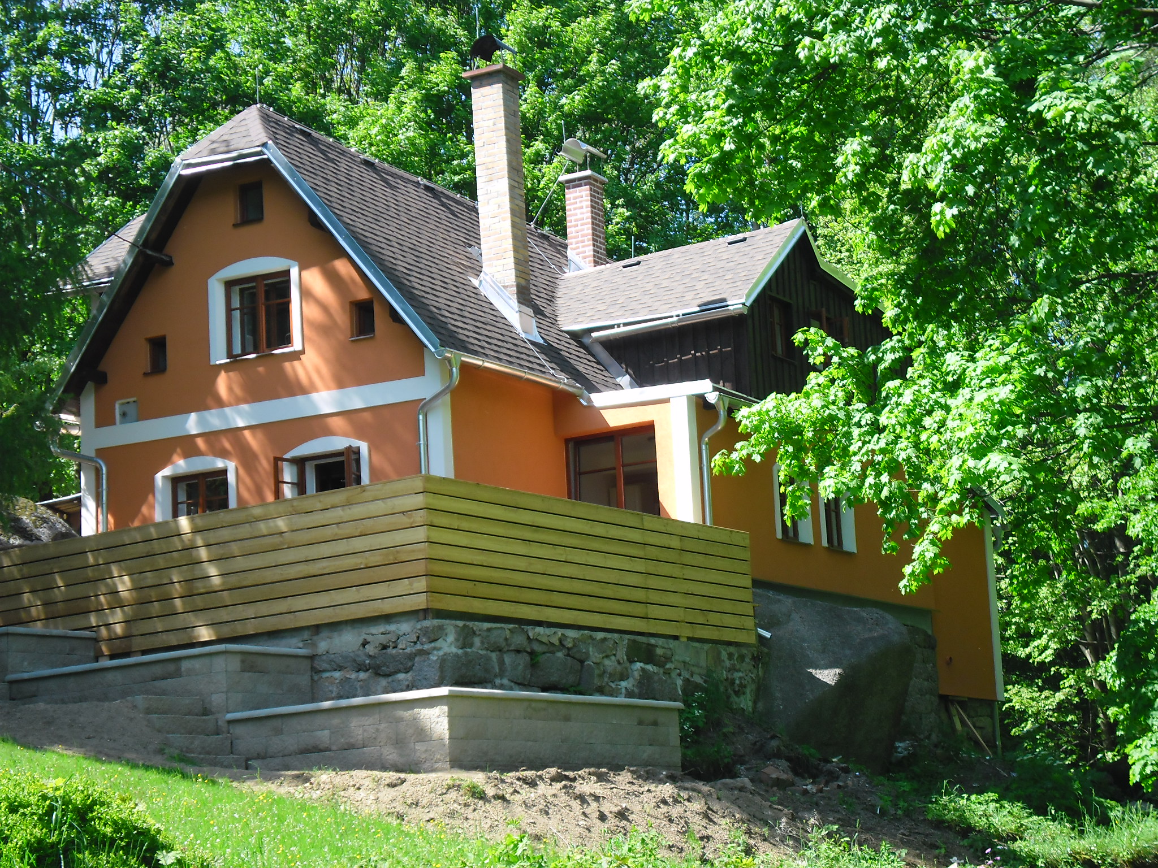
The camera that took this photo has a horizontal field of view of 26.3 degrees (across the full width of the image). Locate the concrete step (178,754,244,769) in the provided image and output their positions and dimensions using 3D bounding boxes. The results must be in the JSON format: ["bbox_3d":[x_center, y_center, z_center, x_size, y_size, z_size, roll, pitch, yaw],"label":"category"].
[{"bbox_3d":[-3.490,3.111,23.108,0.260,0.200,0.830,-10,-12,32],"label":"concrete step"}]

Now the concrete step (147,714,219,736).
[{"bbox_3d":[-3.798,2.782,23.363,0.260,0.200,0.830,-10,-12,32],"label":"concrete step"}]

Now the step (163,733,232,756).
[{"bbox_3d":[-3.642,2.943,23.235,0.260,0.200,0.830,-10,-12,32],"label":"step"}]

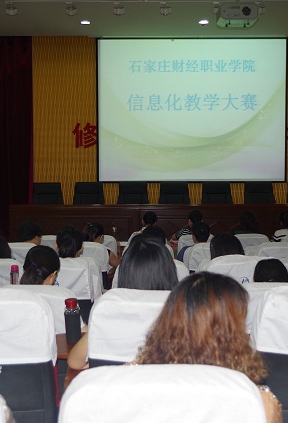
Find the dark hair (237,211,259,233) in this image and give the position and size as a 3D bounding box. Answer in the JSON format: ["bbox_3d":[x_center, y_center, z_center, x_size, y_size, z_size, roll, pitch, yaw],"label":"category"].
[{"bbox_3d":[1.228,0.129,7.450,0.250,0.270,0.250,-1,5,-12],"label":"dark hair"}]

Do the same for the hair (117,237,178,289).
[{"bbox_3d":[0.018,0.263,2.540,0.230,0.320,0.220,0,5,0],"label":"hair"}]

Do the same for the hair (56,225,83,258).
[{"bbox_3d":[-0.468,0.195,3.980,0.180,0.240,0.220,0,5,0],"label":"hair"}]

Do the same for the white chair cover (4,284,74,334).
[{"bbox_3d":[-0.560,0.497,3.270,0.480,0.250,0.170,0,5,0],"label":"white chair cover"}]

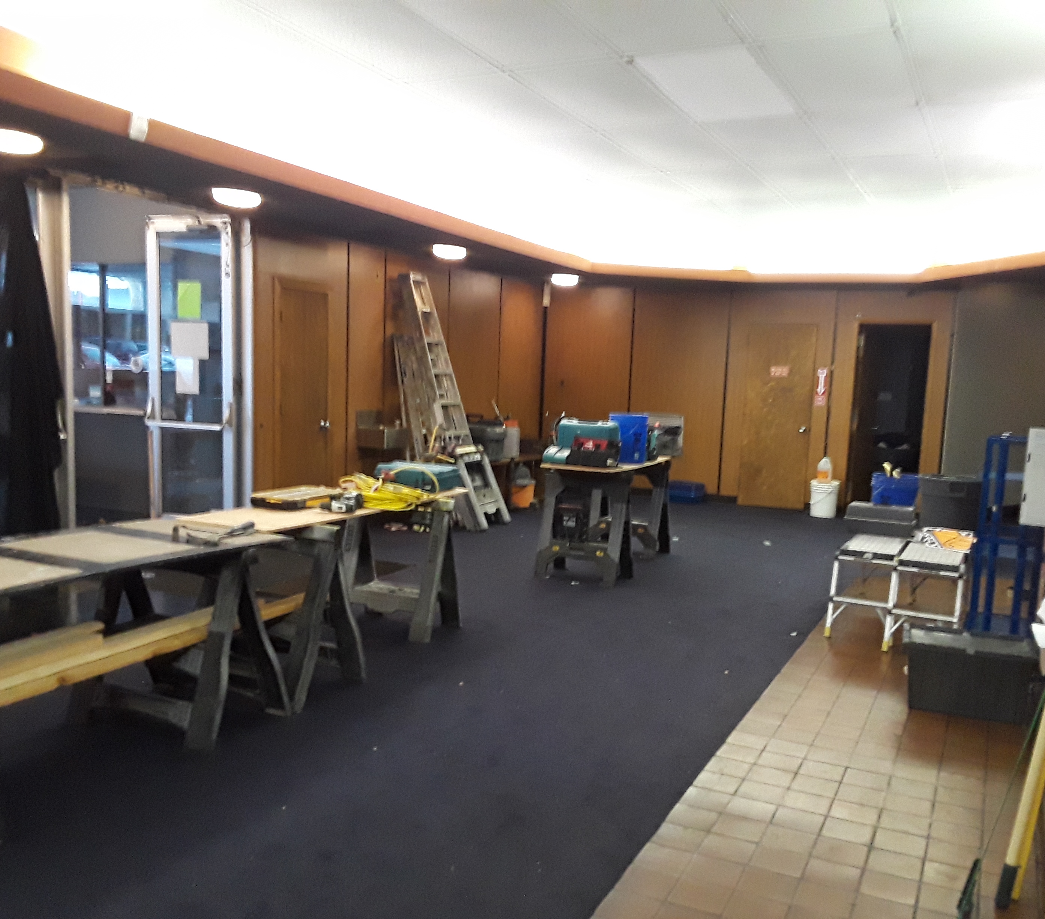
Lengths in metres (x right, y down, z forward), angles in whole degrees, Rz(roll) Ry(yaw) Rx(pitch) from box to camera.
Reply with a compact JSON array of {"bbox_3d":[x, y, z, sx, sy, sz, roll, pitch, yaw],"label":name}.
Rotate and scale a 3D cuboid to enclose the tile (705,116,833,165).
[{"bbox_3d":[1.553,-1.971,6.128,0.605,0.020,1.215,4,6,26],"label":"tile"}]

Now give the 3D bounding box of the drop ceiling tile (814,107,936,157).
[{"bbox_3d":[2.098,-1.936,5.891,0.610,0.020,1.220,4,6,26],"label":"drop ceiling tile"}]

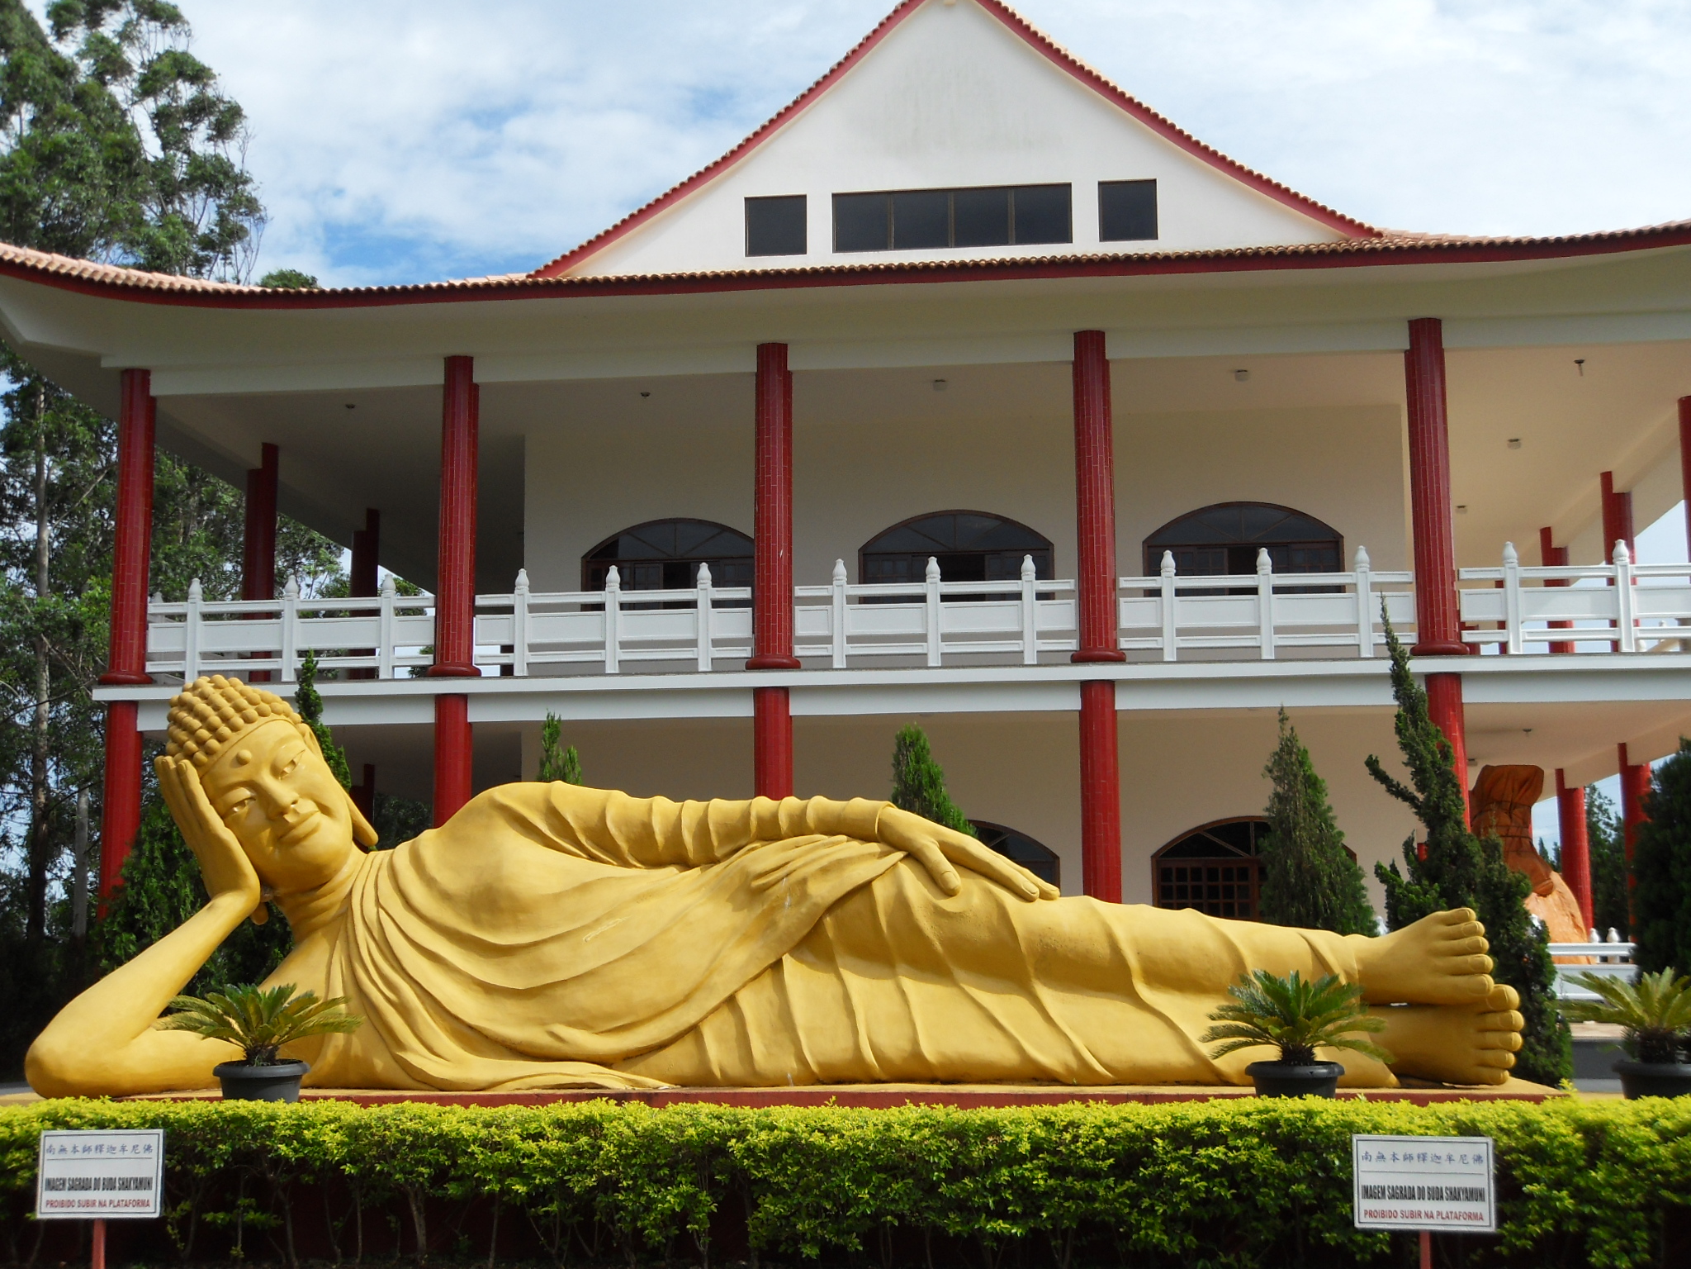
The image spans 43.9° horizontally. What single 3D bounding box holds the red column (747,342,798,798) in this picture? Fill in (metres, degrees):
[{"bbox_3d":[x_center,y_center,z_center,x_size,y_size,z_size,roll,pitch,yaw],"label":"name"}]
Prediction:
[{"bbox_3d":[-0.898,0.595,26.407,0.650,8.723,0.650,-1,-8,6],"label":"red column"}]

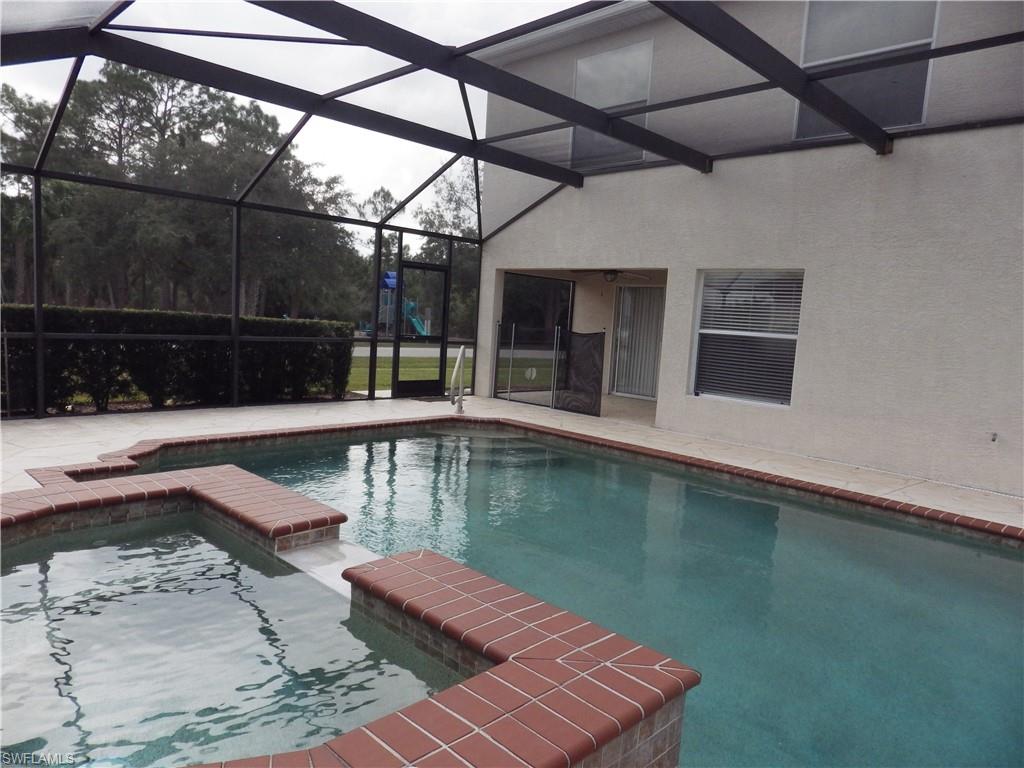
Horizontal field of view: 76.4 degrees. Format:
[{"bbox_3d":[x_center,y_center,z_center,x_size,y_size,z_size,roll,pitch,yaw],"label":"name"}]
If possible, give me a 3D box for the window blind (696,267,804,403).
[{"bbox_3d":[2.887,-0.589,8.002,1.280,1.590,0.070,9,9,44],"label":"window blind"}]

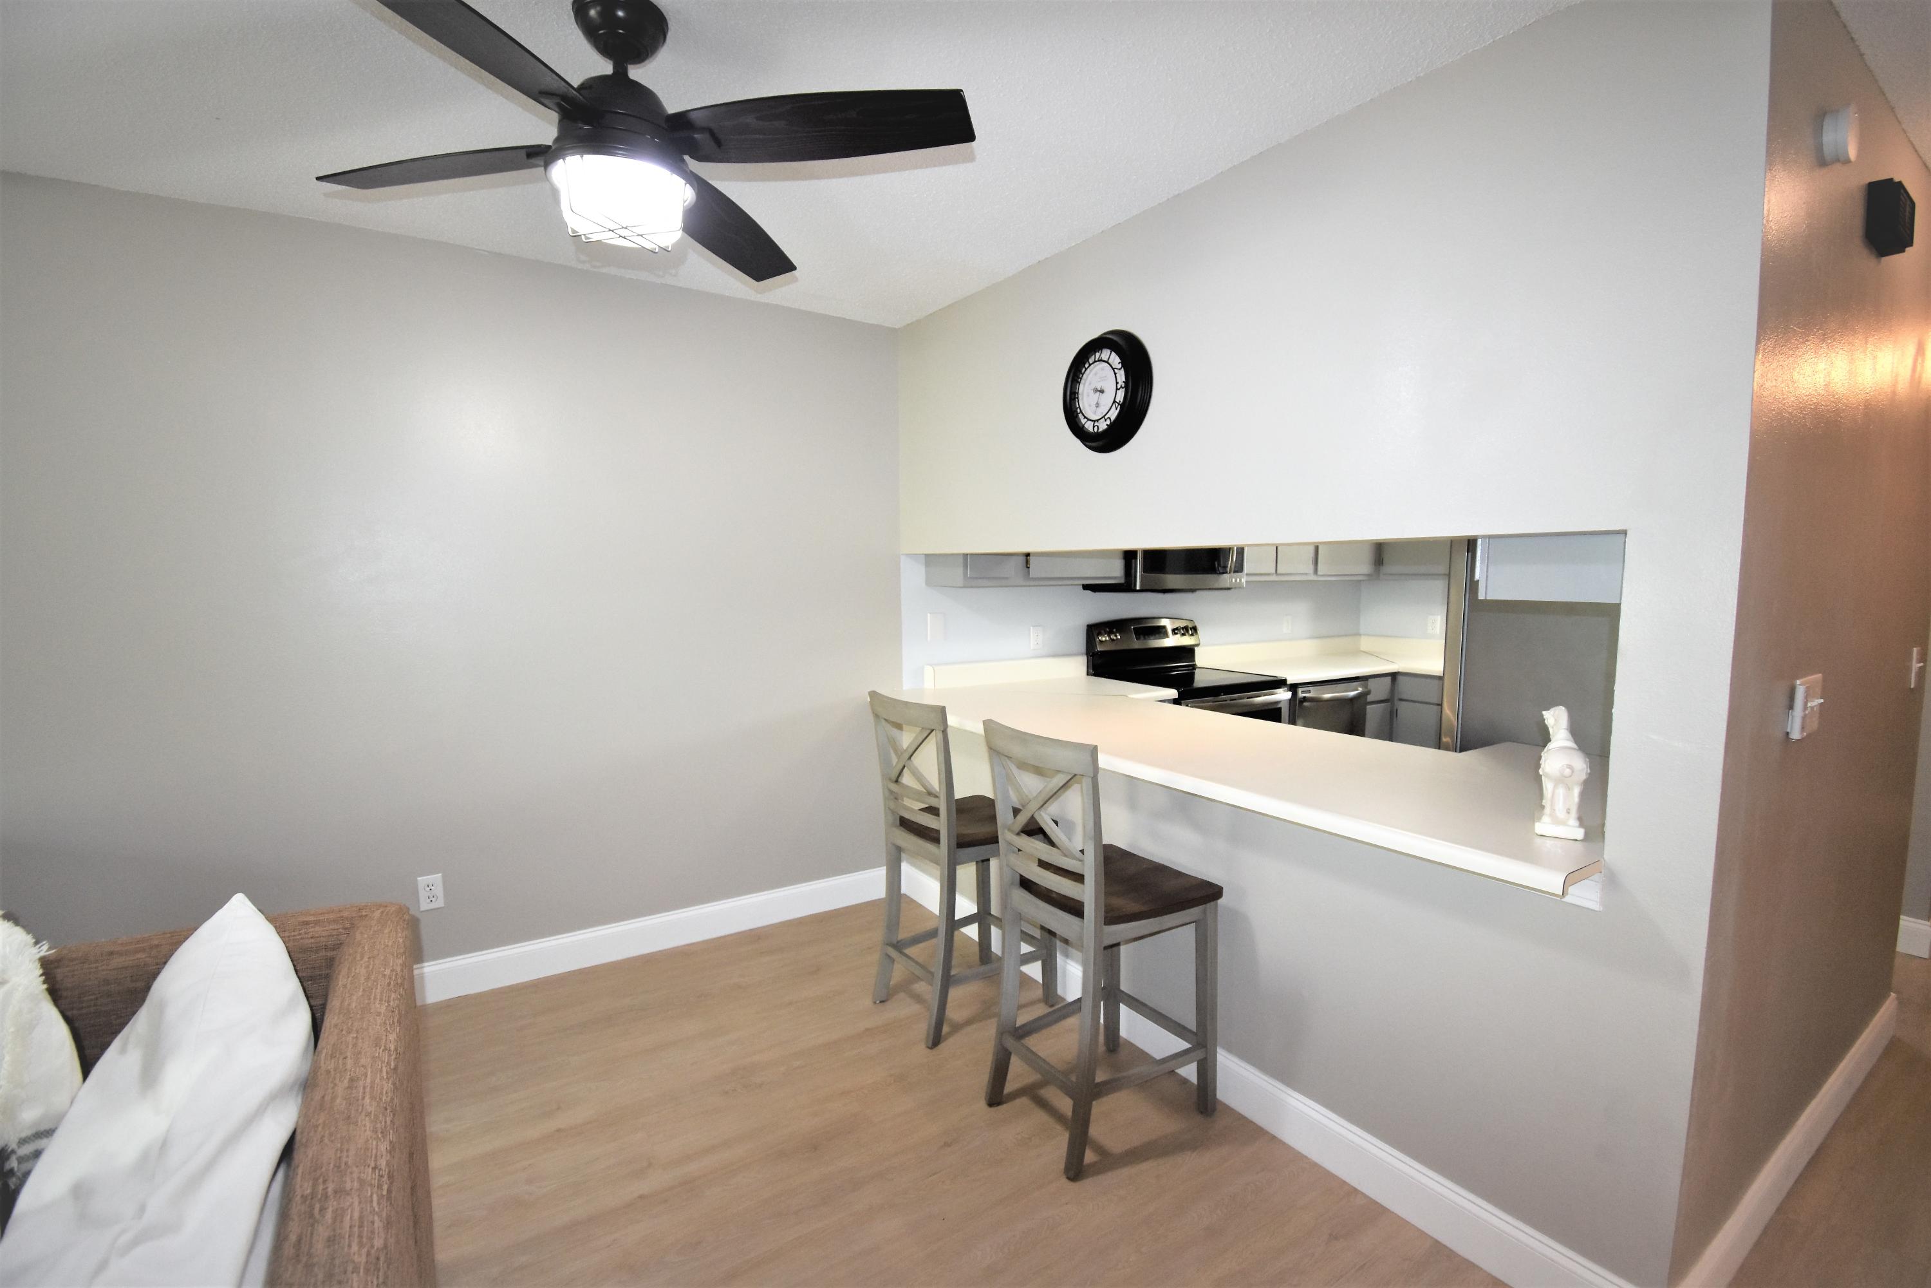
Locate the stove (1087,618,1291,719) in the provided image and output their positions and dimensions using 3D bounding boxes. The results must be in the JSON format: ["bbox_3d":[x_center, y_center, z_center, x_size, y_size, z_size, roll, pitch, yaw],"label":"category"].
[{"bbox_3d":[1.094,0.481,3.992,0.760,1.180,0.690,-3,6,-33],"label":"stove"}]

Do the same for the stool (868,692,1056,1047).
[{"bbox_3d":[0.004,0.675,2.612,0.480,1.030,0.420,-4,6,-36],"label":"stool"}]

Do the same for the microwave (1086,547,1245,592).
[{"bbox_3d":[1.014,-0.480,4.033,0.760,0.420,0.400,-3,6,-33],"label":"microwave"}]

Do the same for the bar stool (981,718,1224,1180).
[{"bbox_3d":[0.357,0.720,2.074,0.480,1.030,0.420,-3,6,-34],"label":"bar stool"}]

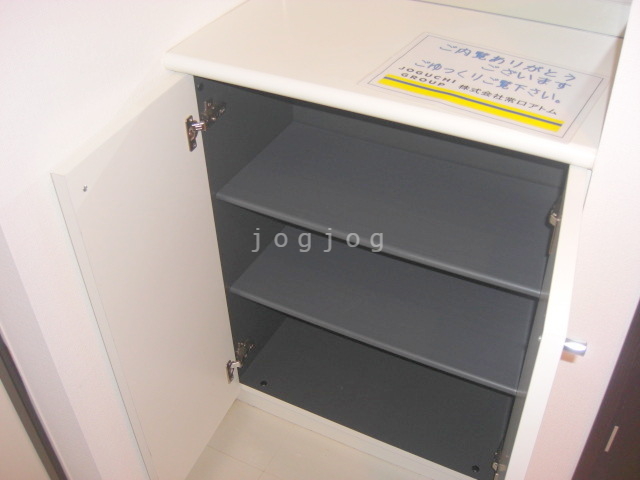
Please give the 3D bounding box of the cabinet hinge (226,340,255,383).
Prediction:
[{"bbox_3d":[-0.164,0.255,1.523,0.036,0.066,0.095,17,43,22],"label":"cabinet hinge"}]

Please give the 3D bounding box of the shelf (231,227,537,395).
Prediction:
[{"bbox_3d":[0.155,0.114,1.515,0.628,0.020,0.302,17,43,22],"label":"shelf"}]

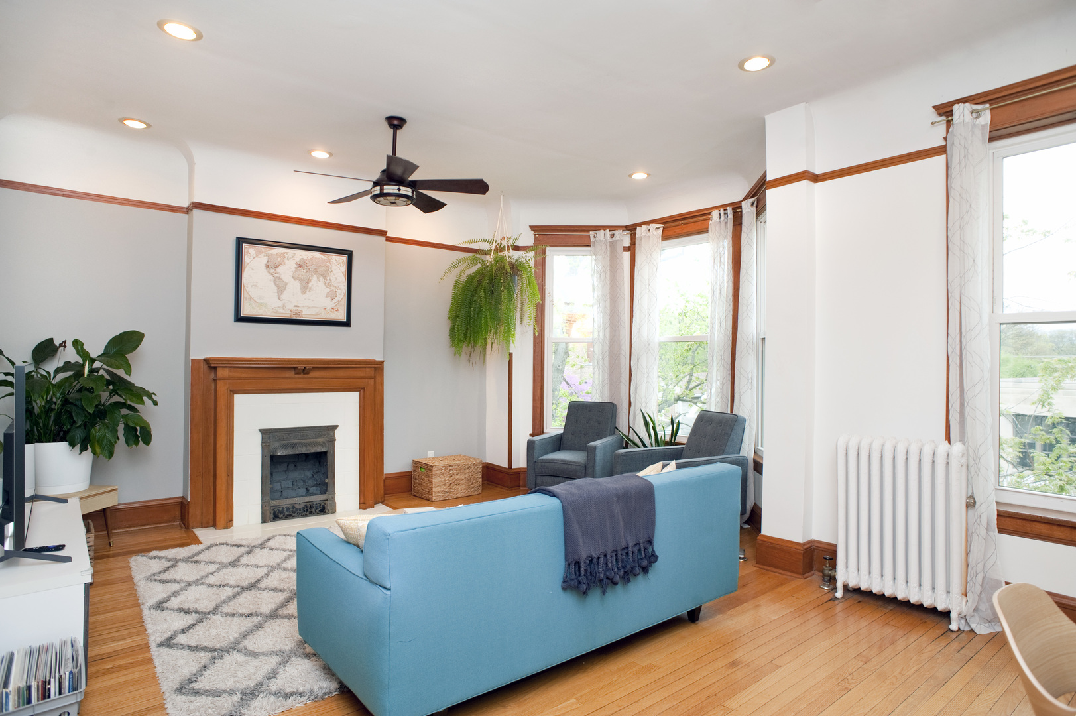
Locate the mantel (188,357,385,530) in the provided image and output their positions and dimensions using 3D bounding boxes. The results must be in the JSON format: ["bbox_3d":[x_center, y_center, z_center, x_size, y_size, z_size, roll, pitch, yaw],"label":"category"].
[{"bbox_3d":[-2.087,0.688,5.193,1.610,1.390,0.220,1,0,-37],"label":"mantel"}]

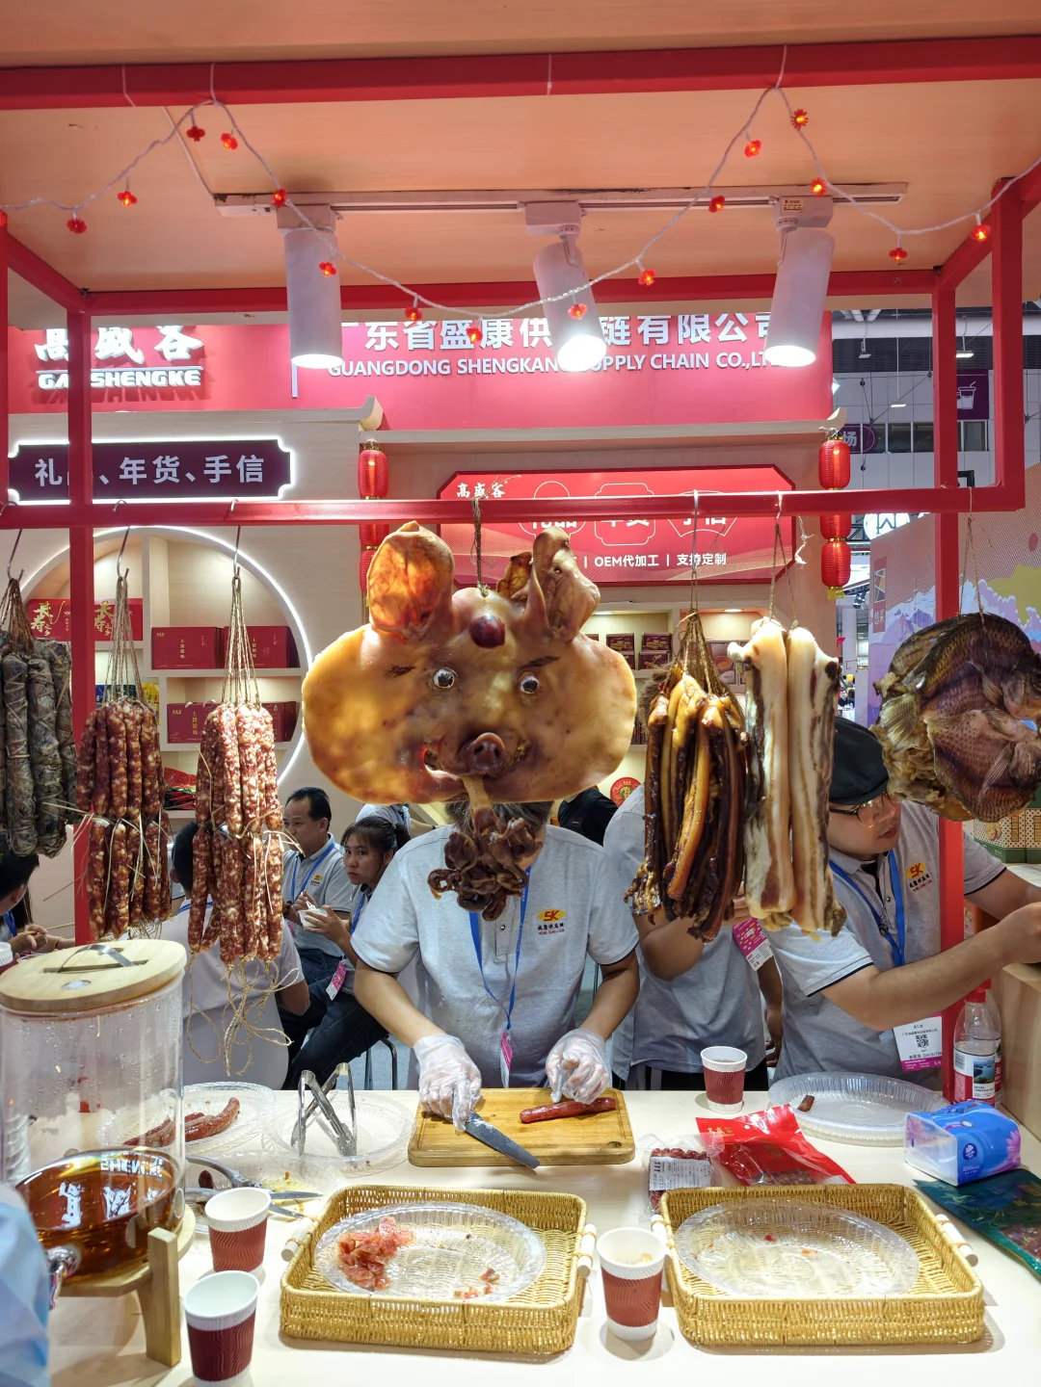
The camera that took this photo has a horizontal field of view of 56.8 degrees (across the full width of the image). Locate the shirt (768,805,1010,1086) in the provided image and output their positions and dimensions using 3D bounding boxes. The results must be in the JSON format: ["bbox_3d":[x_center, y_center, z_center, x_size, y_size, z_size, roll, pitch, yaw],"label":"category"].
[{"bbox_3d":[0.705,0.550,1.900,0.470,0.660,0.320,-1,7,-34],"label":"shirt"}]

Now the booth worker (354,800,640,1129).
[{"bbox_3d":[-0.030,0.885,1.840,0.570,1.500,0.500,-1,0,-2],"label":"booth worker"}]

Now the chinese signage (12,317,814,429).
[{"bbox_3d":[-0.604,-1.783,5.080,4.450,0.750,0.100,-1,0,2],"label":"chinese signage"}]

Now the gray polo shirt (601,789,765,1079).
[{"bbox_3d":[0.375,0.515,2.130,0.440,0.670,0.280,-1,0,-22],"label":"gray polo shirt"}]

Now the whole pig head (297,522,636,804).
[{"bbox_3d":[-0.080,-0.047,1.500,0.520,0.445,0.170,-1,0,-5],"label":"whole pig head"}]

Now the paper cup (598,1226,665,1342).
[{"bbox_3d":[0.129,0.692,1.123,0.080,0.092,0.080,-1,0,0],"label":"paper cup"}]

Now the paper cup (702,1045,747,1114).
[{"bbox_3d":[0.356,0.681,1.685,0.079,0.088,0.079,-1,0,0],"label":"paper cup"}]

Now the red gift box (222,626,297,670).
[{"bbox_3d":[-1.333,-0.234,4.880,0.320,0.207,0.120,-1,0,2],"label":"red gift box"}]

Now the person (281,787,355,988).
[{"bbox_3d":[-0.860,1.000,3.480,0.520,1.260,0.780,0,0,38],"label":"person"}]

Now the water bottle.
[{"bbox_3d":[0.775,0.610,1.635,0.066,0.230,0.066,-1,0,0],"label":"water bottle"}]

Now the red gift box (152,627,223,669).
[{"bbox_3d":[-1.706,-0.226,4.900,0.320,0.207,0.120,-1,0,2],"label":"red gift box"}]

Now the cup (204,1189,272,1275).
[{"bbox_3d":[-0.360,0.690,1.222,0.079,0.088,0.079,-1,0,0],"label":"cup"}]

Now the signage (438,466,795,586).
[{"bbox_3d":[0.469,-0.818,4.700,1.730,0.540,0.050,-1,0,2],"label":"signage"}]

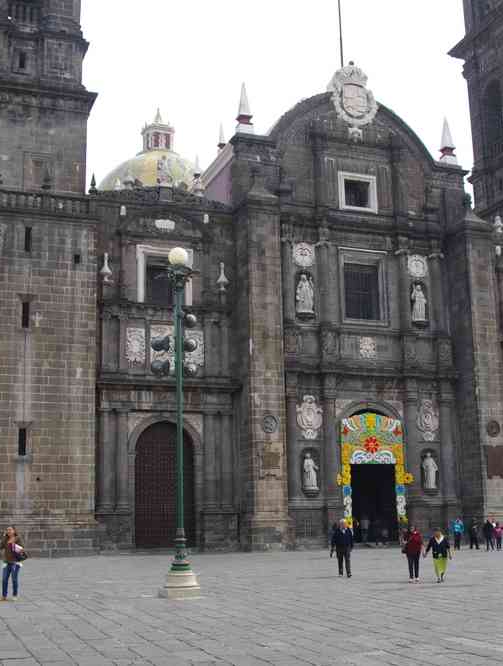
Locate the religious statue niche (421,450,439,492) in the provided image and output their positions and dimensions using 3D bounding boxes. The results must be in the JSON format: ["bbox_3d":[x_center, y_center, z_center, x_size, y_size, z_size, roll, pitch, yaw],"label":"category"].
[{"bbox_3d":[11.827,9.404,63.708,1.324,2.981,0.800,4,-12,-23],"label":"religious statue niche"}]

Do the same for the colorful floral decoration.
[{"bbox_3d":[7.161,7.867,54.502,4.488,6.400,0.500,3,-13,-22],"label":"colorful floral decoration"}]

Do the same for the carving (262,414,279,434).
[{"bbox_3d":[1.156,5.496,56.650,0.906,1.159,0.200,4,-12,-23],"label":"carving"}]

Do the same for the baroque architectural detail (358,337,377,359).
[{"bbox_3d":[8.245,1.063,66.767,1.171,1.491,0.200,3,-12,-20],"label":"baroque architectural detail"}]

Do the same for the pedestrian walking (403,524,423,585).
[{"bbox_3d":[4.702,6.417,27.300,0.550,1.600,0.400,-3,-12,9],"label":"pedestrian walking"}]

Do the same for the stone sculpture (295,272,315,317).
[{"bbox_3d":[3.344,-2.409,62.415,1.411,3.098,0.800,4,-12,-23],"label":"stone sculpture"}]

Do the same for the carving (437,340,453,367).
[{"bbox_3d":[11.868,1.260,57.939,0.870,1.545,0.200,3,-13,-22],"label":"carving"}]

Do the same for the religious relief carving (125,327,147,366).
[{"bbox_3d":[-7.471,0.940,61.052,1.179,2.400,0.250,3,-12,-20],"label":"religious relief carving"}]

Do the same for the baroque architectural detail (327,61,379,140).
[{"bbox_3d":[7.546,-17.288,70.351,3.689,5.639,0.500,3,-12,-20],"label":"baroque architectural detail"}]

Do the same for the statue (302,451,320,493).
[{"bbox_3d":[3.944,9.172,62.062,0.880,2.448,0.650,3,-12,-22],"label":"statue"}]

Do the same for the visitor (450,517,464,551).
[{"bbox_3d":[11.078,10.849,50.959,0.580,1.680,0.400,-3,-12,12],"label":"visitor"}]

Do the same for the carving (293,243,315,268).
[{"bbox_3d":[3.696,-5.474,66.413,1.512,1.600,0.250,3,-12,-20],"label":"carving"}]

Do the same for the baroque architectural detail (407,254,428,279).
[{"bbox_3d":[10.305,-4.119,58.476,1.298,1.364,0.250,3,-13,-22],"label":"baroque architectural detail"}]

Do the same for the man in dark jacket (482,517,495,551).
[{"bbox_3d":[12.826,10.907,51.000,0.500,1.680,0.550,-10,-15,35],"label":"man in dark jacket"}]

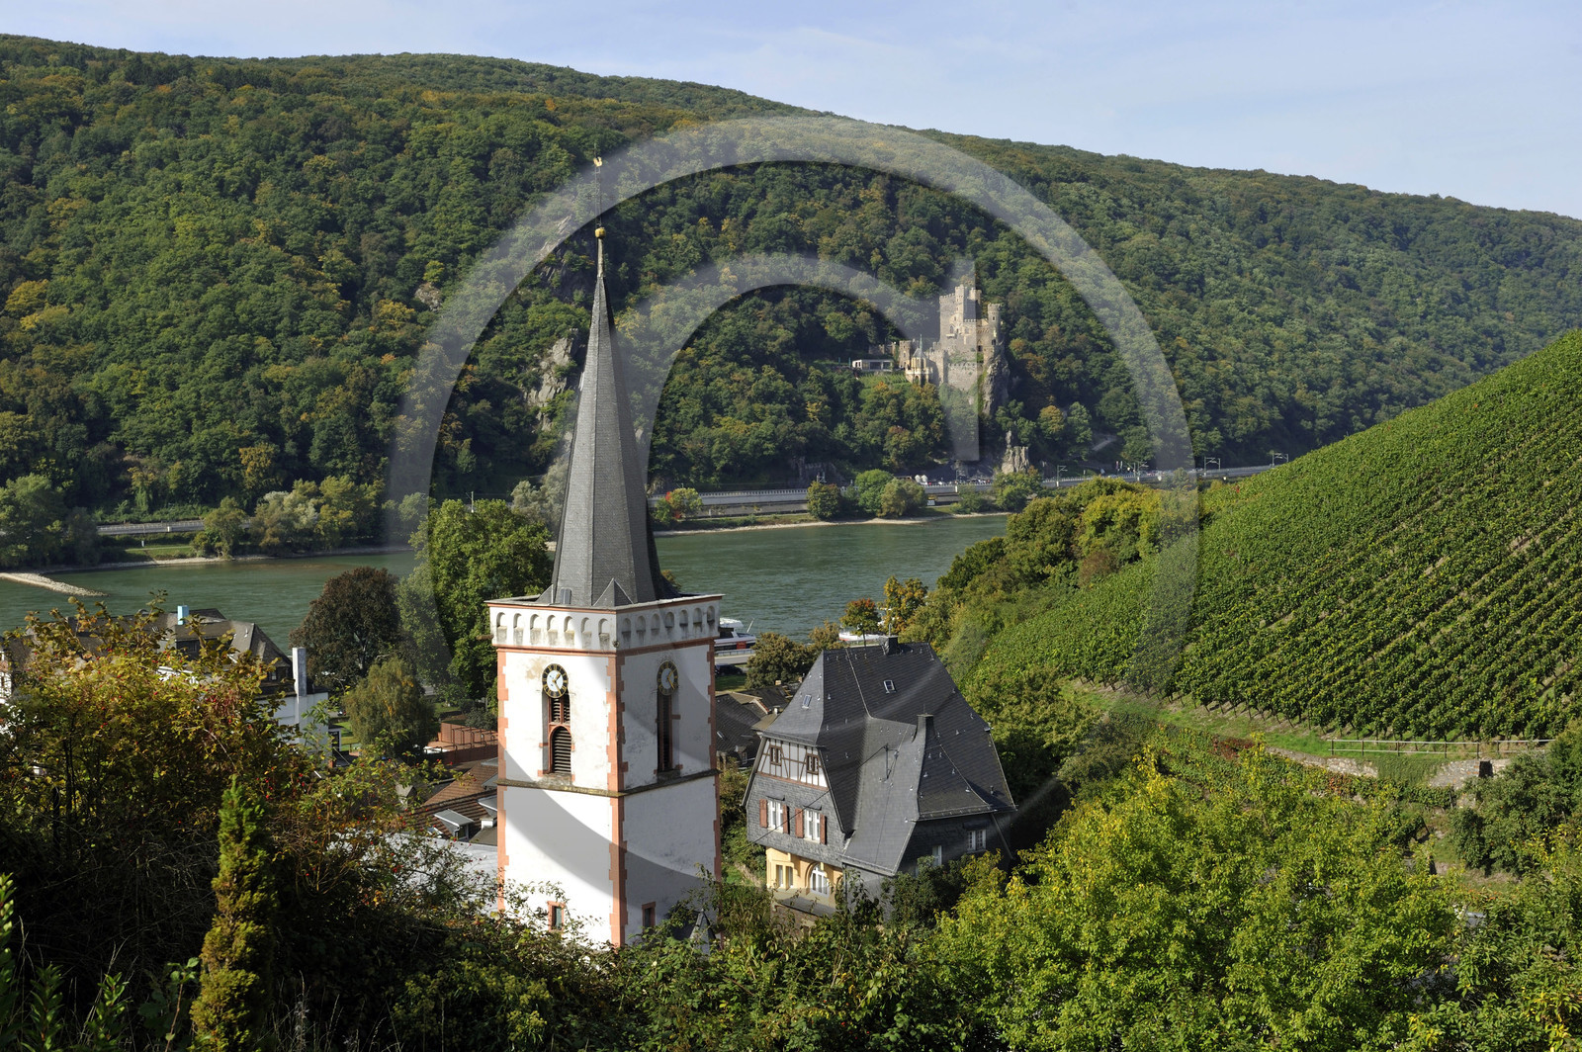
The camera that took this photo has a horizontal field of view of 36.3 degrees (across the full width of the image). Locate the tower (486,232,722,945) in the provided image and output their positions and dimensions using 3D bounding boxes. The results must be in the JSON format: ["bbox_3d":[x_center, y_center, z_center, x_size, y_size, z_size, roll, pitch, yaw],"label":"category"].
[{"bbox_3d":[-8.449,5.019,110.387,7.700,37.060,7.700,2,4,36],"label":"tower"}]

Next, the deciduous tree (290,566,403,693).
[{"bbox_3d":[-62.026,15.222,338.000,16.500,19.030,16.000,-1,3,0],"label":"deciduous tree"}]

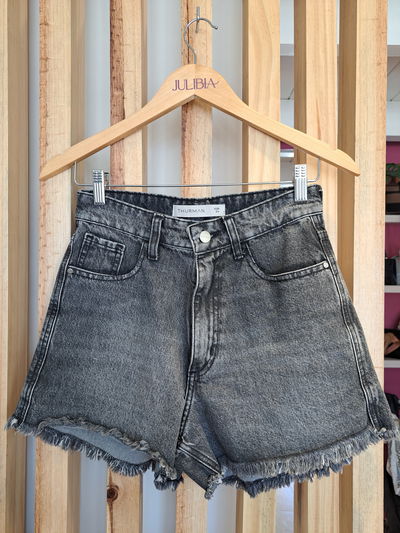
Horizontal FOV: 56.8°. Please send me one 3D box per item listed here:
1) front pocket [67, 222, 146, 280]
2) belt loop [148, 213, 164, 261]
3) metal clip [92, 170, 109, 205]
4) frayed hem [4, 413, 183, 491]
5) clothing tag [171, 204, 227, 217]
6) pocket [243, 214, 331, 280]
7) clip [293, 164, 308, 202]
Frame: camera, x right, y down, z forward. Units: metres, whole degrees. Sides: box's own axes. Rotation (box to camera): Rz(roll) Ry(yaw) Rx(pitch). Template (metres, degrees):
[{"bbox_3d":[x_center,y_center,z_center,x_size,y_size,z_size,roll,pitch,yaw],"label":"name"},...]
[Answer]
[{"bbox_3d":[-0.127,-0.022,0.502,0.106,0.080,0.018,0,0,11],"label":"front pocket"},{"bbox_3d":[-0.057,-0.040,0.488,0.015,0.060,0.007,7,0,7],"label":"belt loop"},{"bbox_3d":[-0.139,-0.110,0.517,0.015,0.049,0.022,0,0,5],"label":"metal clip"},{"bbox_3d":[-0.147,0.255,0.510,0.243,0.108,0.050,0,0,5],"label":"frayed hem"},{"bbox_3d":[0.000,-0.077,0.512,0.073,0.017,0.002,0,0,5],"label":"clothing tag"},{"bbox_3d":[0.114,-0.025,0.487,0.109,0.086,0.018,0,0,-3],"label":"pocket"},{"bbox_3d":[0.135,-0.111,0.493,0.015,0.049,0.022,0,0,5],"label":"clip"}]

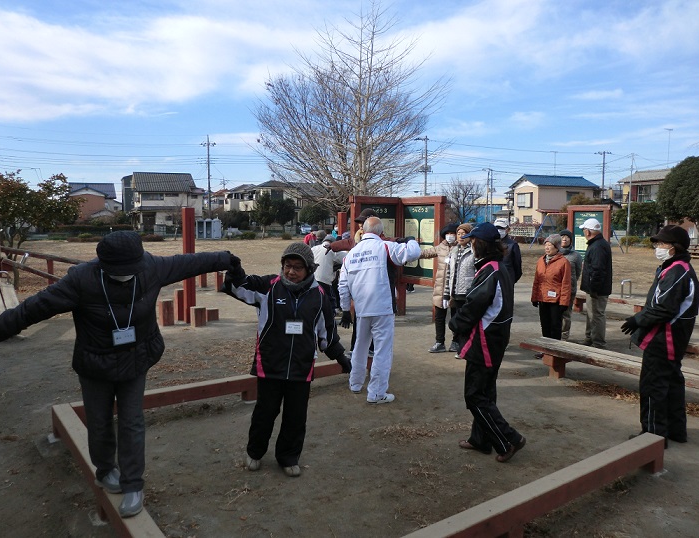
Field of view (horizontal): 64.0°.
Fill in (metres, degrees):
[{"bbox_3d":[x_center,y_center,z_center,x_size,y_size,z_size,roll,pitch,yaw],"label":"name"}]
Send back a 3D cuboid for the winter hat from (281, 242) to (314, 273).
[{"bbox_3d":[-0.323,-0.066,3.507,0.210,0.200,0.250,7,10,23],"label":"winter hat"}]

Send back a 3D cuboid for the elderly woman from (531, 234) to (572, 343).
[{"bbox_3d":[2.443,0.319,6.711,0.500,1.470,0.340,4,6,43],"label":"elderly woman"}]

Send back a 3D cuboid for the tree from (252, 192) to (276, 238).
[{"bbox_3d":[-9.898,-6.122,64.000,2.800,5.400,2.800,0,4,0],"label":"tree"}]

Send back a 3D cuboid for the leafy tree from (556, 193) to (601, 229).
[{"bbox_3d":[20.063,-4.512,49.000,4.100,4.200,3.600,2,5,22],"label":"leafy tree"}]

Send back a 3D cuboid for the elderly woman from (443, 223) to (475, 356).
[{"bbox_3d":[1.309,0.265,6.595,0.500,1.570,0.340,2,5,25],"label":"elderly woman"}]

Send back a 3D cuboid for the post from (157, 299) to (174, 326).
[{"bbox_3d":[-2.909,0.694,8.919,0.180,0.395,0.180,-3,5,-38],"label":"post"}]

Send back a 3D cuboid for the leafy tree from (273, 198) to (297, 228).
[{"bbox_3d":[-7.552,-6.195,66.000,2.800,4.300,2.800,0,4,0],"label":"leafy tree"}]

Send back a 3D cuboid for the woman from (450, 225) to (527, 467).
[{"bbox_3d":[0.953,0.480,3.805,0.540,1.580,0.500,2,5,27],"label":"woman"}]

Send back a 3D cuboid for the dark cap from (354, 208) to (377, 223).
[{"bbox_3d":[0.176,-0.550,5.800,0.260,0.150,0.200,-3,5,-30],"label":"dark cap"}]

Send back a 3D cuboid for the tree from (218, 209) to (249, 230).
[{"bbox_3d":[-13.117,-5.153,63.792,3.600,2.900,3.200,0,5,0],"label":"tree"}]

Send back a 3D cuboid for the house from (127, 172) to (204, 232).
[{"bbox_3d":[-23.739,-8.390,72.554,9.000,7.900,7.800,-2,5,-22],"label":"house"}]

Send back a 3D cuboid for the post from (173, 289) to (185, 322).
[{"bbox_3d":[-2.755,0.590,9.200,0.180,0.500,0.180,-4,6,-39],"label":"post"}]

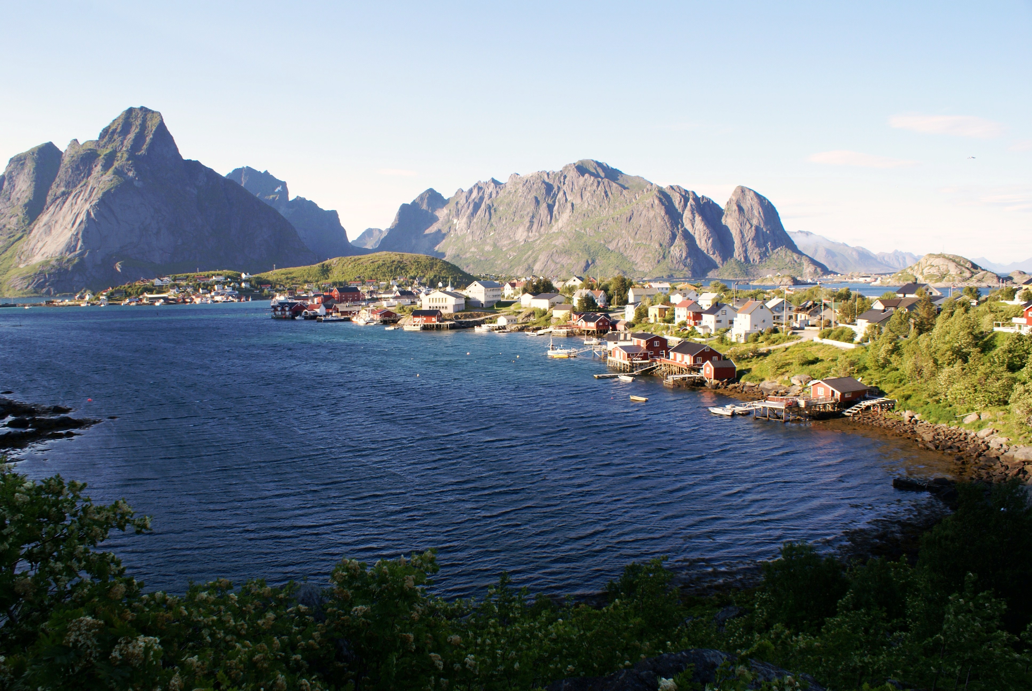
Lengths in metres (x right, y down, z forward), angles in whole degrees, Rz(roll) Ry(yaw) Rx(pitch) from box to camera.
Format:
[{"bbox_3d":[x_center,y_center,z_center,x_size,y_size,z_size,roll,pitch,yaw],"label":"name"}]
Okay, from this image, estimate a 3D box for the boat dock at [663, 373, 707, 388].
[{"bbox_3d":[32.270,6.650,147.690,8.000,2.450,2.800,-1,5,-3],"label":"boat dock"}]

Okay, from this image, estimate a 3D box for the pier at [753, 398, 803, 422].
[{"bbox_3d":[46.460,11.320,137.980,5.600,3.300,5.800,-5,7,-42],"label":"pier"}]

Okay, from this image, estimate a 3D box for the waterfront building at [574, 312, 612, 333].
[{"bbox_3d":[34.458,-9.994,340.385,9.090,6.330,11.040,-5,7,-40],"label":"waterfront building"}]

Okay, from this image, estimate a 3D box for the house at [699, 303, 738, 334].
[{"bbox_3d":[65.212,-8.691,247.610,8.590,9.090,7.550,-2,5,-17],"label":"house"}]

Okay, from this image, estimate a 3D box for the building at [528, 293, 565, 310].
[{"bbox_3d":[17.733,-22.359,401.069,12.670,8.450,15.590,-4,6,-32],"label":"building"}]

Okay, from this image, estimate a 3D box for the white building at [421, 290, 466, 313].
[{"bbox_3d":[-33.300,-20.110,355.560,16.000,10.230,12.500,1,5,15],"label":"white building"}]

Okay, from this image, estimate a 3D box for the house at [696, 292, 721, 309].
[{"bbox_3d":[73.860,-16.630,295.770,5.800,6.090,9.000,-2,5,-17],"label":"house"}]

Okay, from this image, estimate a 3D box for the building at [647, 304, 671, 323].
[{"bbox_3d":[49.010,-10.950,266.130,5.400,6.140,6.300,-3,6,-25],"label":"building"}]

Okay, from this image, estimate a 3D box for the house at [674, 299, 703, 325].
[{"bbox_3d":[57.920,-10.870,260.120,6.200,8.000,10.500,-2,5,-17],"label":"house"}]

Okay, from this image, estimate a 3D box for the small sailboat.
[{"bbox_3d":[15.051,0.063,261.585,8.000,6.700,2.600,-1,5,0],"label":"small sailboat"}]

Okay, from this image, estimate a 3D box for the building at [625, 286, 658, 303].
[{"bbox_3d":[70.293,-27.076,426.001,14.480,8.560,8.560,-2,5,-11],"label":"building"}]

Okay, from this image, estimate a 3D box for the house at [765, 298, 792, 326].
[{"bbox_3d":[90.403,-11.361,265.415,8.820,9.220,7.490,-1,5,-3],"label":"house"}]

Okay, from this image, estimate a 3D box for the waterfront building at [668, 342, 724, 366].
[{"bbox_3d":[46.440,1.850,200.550,8.400,5.100,13.000,-2,5,-13],"label":"waterfront building"}]

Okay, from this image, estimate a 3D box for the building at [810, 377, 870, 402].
[{"bbox_3d":[59.360,7.880,142.390,8.200,3.800,6.500,-4,6,-34],"label":"building"}]

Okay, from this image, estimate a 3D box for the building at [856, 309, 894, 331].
[{"bbox_3d":[98.584,-5.470,208.454,8.430,7.600,13.430,0,5,1],"label":"building"}]

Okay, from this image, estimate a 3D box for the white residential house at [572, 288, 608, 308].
[{"bbox_3d":[35.560,-22.430,371.510,12.500,8.200,10.000,-3,5,-22],"label":"white residential house"}]

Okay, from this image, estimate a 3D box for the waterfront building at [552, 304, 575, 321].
[{"bbox_3d":[21.220,-15.100,342.770,7.800,6.000,7.000,1,6,17],"label":"waterfront building"}]

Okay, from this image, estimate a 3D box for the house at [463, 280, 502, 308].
[{"bbox_3d":[-18.903,-31.134,469.470,12.440,15.380,19.750,3,6,31],"label":"house"}]

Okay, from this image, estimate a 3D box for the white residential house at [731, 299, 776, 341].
[{"bbox_3d":[60.960,-6.330,199.290,7.600,9.900,8.200,-2,5,-17],"label":"white residential house"}]

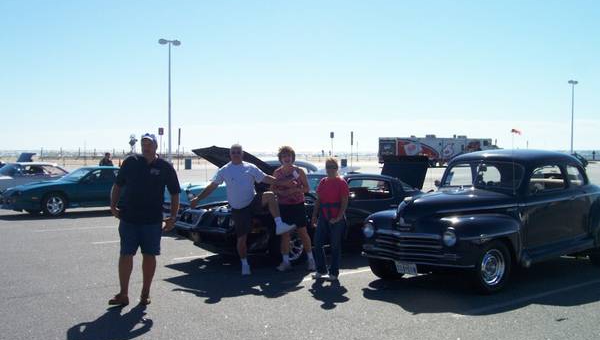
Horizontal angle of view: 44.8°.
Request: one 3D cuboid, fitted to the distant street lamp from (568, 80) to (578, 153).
[{"bbox_3d":[38.435,-6.812,102.465,0.650,11.650,2.100,1,2,44],"label":"distant street lamp"}]

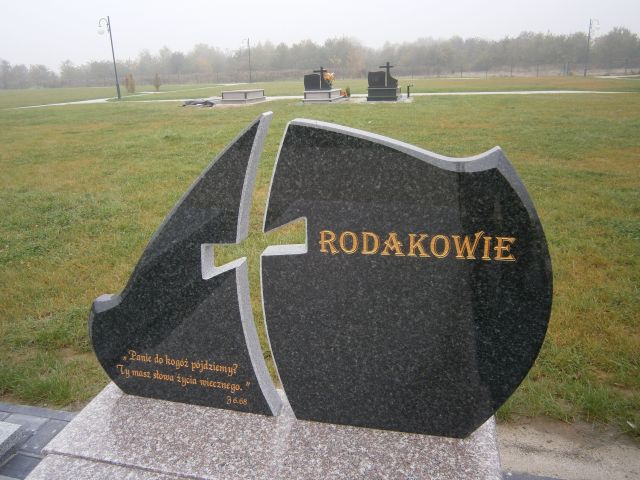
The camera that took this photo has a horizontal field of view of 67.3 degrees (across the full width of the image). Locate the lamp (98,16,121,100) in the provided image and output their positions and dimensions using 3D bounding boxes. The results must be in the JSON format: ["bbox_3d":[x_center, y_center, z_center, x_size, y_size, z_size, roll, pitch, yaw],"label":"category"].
[{"bbox_3d":[-12.425,-10.753,28.400,0.800,4.650,0.420,-2,20,1],"label":"lamp"}]

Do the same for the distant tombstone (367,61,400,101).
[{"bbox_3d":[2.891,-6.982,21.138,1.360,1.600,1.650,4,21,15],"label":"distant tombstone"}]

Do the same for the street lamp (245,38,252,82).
[{"bbox_3d":[-8.024,-19.899,53.200,0.800,4.600,0.420,-2,20,1],"label":"street lamp"}]

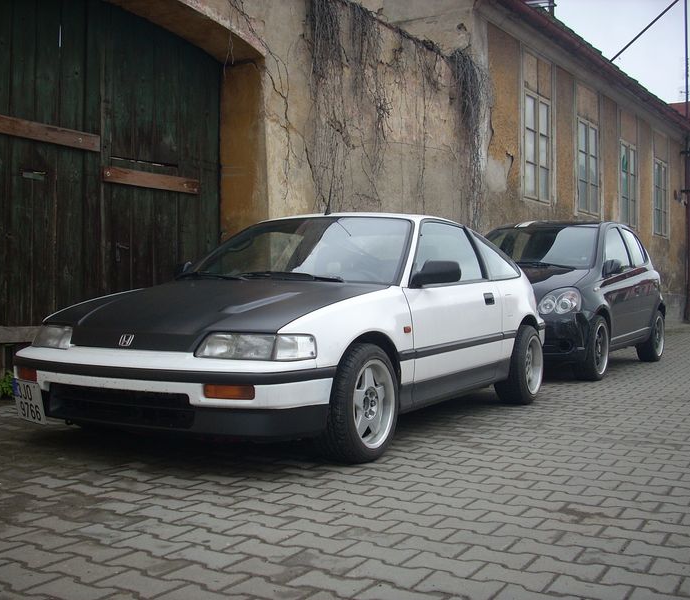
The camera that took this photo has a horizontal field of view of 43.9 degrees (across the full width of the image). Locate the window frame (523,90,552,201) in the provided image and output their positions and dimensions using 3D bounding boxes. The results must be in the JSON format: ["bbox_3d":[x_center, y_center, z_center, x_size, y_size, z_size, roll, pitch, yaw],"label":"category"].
[{"bbox_3d":[2.950,-2.320,13.044,0.120,1.628,1.036,0,-1,35],"label":"window frame"}]

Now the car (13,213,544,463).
[{"bbox_3d":[-0.027,0.098,5.218,1.680,1.255,3.755,1,1,30],"label":"car"}]

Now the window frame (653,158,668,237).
[{"bbox_3d":[6.868,-2.199,18.591,0.120,1.628,1.036,0,-1,35],"label":"window frame"}]

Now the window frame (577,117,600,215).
[{"bbox_3d":[4.228,-2.280,14.853,0.120,1.628,1.036,0,-1,35],"label":"window frame"}]

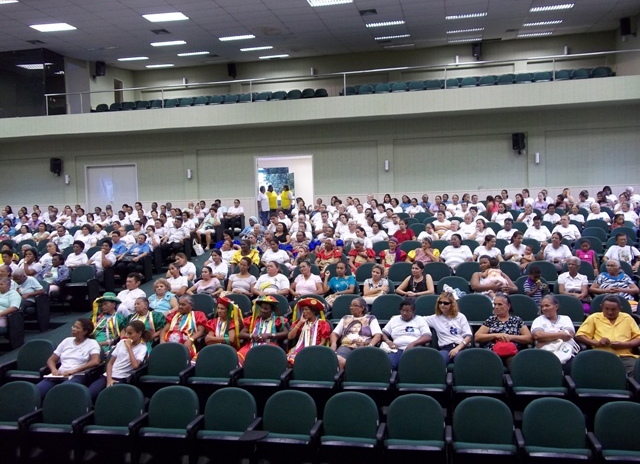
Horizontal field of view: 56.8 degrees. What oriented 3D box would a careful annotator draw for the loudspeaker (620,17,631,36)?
[{"bbox_3d":[9.966,-6.671,19.300,0.340,0.570,0.350,0,13,39],"label":"loudspeaker"}]

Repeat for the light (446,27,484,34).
[{"bbox_3d":[4.972,-6.872,20.175,1.220,0.100,0.600,-1,2,11],"label":"light"}]

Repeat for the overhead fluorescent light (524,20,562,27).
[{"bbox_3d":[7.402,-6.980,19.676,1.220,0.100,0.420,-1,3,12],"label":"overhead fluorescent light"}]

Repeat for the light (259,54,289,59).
[{"bbox_3d":[-1.792,-6.918,23.238,1.220,0.100,0.620,-1,9,12],"label":"light"}]

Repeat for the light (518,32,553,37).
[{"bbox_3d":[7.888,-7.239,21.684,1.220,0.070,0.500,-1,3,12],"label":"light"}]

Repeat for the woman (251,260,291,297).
[{"bbox_3d":[-0.749,1.056,8.800,0.560,1.198,0.800,-1,3,17],"label":"woman"}]

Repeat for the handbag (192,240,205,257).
[{"bbox_3d":[-3.220,0.428,15.577,0.300,0.400,0.140,-2,3,-8],"label":"handbag"}]

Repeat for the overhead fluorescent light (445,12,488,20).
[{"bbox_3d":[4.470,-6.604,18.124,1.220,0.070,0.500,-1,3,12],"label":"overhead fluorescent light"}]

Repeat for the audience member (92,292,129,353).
[{"bbox_3d":[-2.665,1.402,7.312,0.540,1.256,0.800,-1,3,15],"label":"audience member"}]

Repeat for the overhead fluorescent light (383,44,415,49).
[{"bbox_3d":[3.024,-7.065,22.465,1.220,0.100,0.620,-1,9,12],"label":"overhead fluorescent light"}]

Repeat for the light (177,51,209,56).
[{"bbox_3d":[-4.526,-6.375,21.200,1.220,0.080,0.420,-1,3,11],"label":"light"}]

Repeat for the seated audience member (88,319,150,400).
[{"bbox_3d":[-2.196,1.568,6.250,0.500,1.200,0.800,-1,3,17],"label":"seated audience member"}]

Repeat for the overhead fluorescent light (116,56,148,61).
[{"bbox_3d":[-6.923,-6.448,21.973,1.220,0.100,0.620,-1,3,12],"label":"overhead fluorescent light"}]

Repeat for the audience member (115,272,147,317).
[{"bbox_3d":[-2.663,1.226,8.287,0.500,1.245,0.780,-1,3,12],"label":"audience member"}]

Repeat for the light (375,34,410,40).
[{"bbox_3d":[2.516,-6.797,20.674,1.220,0.100,0.600,-1,2,11],"label":"light"}]

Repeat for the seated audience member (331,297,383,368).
[{"bbox_3d":[0.396,1.363,6.663,0.580,1.196,0.800,-1,3,17],"label":"seated audience member"}]

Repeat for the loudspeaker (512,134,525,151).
[{"bbox_3d":[5.947,-2.707,17.697,0.310,0.500,0.290,1,4,41],"label":"loudspeaker"}]

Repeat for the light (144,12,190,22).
[{"bbox_3d":[-4.581,-6.395,17.618,1.220,0.070,0.600,-1,3,12],"label":"light"}]

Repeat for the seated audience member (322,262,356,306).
[{"bbox_3d":[0.266,1.042,8.417,0.470,1.216,0.780,-1,3,12],"label":"seated audience member"}]

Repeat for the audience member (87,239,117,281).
[{"bbox_3d":[-4.431,0.817,11.791,0.560,1.246,0.800,-1,3,11],"label":"audience member"}]

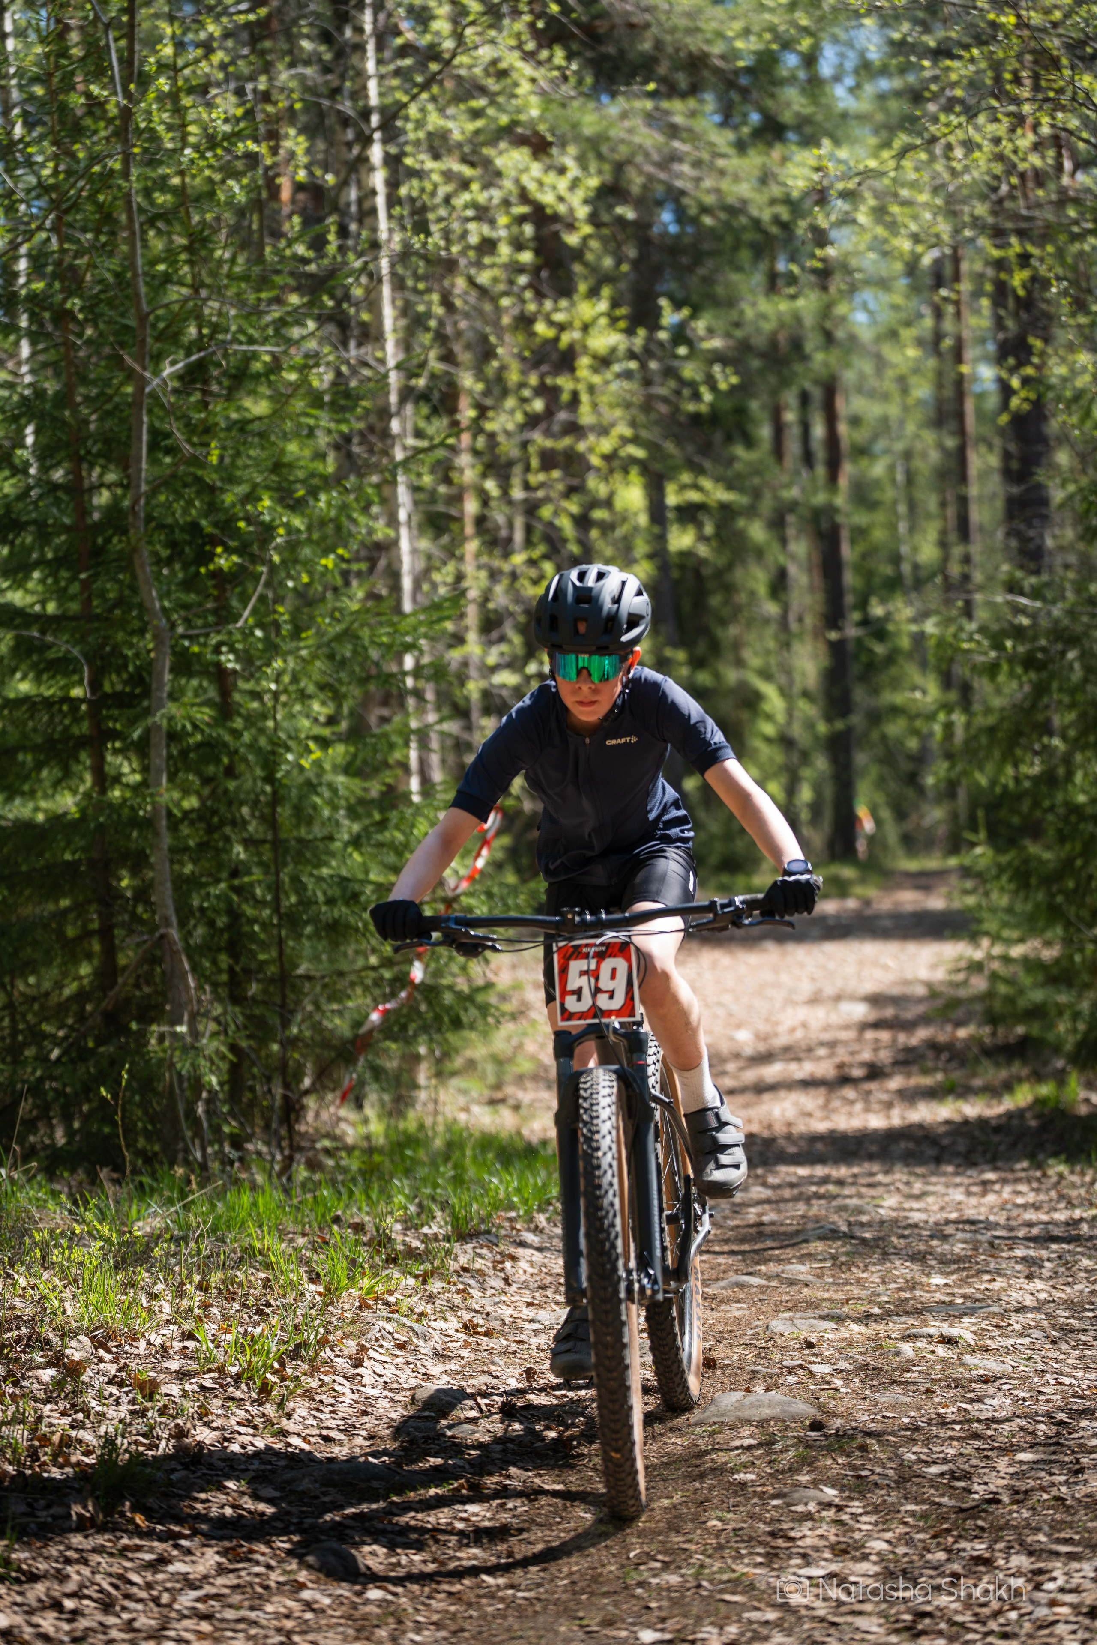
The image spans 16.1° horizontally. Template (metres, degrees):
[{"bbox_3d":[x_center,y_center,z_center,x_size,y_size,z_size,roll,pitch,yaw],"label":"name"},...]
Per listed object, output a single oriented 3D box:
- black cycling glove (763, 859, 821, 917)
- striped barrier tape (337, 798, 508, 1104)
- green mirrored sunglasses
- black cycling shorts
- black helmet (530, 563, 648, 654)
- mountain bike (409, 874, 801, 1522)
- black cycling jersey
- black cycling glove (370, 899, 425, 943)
[{"bbox_3d":[0.422,0.113,6.730,0.098,0.095,0.115,1,15,3],"label":"black cycling glove"},{"bbox_3d":[-0.379,0.390,11.500,0.500,0.890,0.300,-1,0,0],"label":"striped barrier tape"},{"bbox_3d":[0.074,-0.283,6.800,0.136,0.053,0.130,0,14,9],"label":"green mirrored sunglasses"},{"bbox_3d":[0.131,0.180,7.200,0.290,0.330,0.360,-2,12,7],"label":"black cycling shorts"},{"bbox_3d":[0.077,-0.376,6.840,0.205,0.150,0.270,1,17,9],"label":"black helmet"},{"bbox_3d":[0.160,0.635,6.980,0.750,1.050,1.850,-4,0,7],"label":"mountain bike"},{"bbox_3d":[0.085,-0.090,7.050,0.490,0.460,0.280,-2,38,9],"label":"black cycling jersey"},{"bbox_3d":[-0.262,0.170,6.740,0.095,0.085,0.115,-3,15,1],"label":"black cycling glove"}]

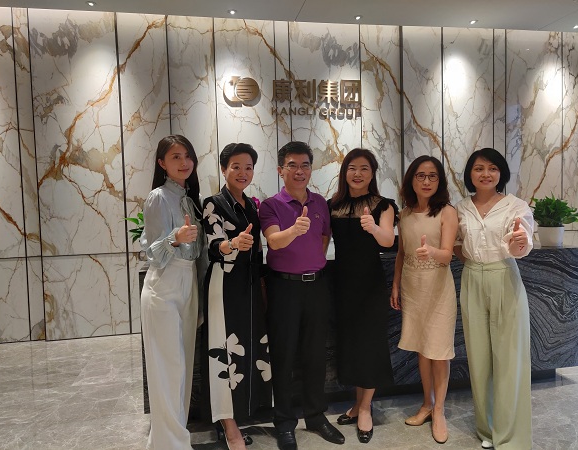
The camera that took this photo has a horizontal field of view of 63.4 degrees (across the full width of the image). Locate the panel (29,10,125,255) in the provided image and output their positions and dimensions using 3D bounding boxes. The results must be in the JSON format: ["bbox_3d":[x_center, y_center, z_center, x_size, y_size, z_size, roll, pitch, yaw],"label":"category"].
[{"bbox_3d":[-2.171,-0.934,4.844,0.832,2.505,0.040,-2,3,-11],"label":"panel"}]

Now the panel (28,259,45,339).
[{"bbox_3d":[-2.627,0.769,4.878,0.141,0.869,0.030,-2,3,-11],"label":"panel"}]

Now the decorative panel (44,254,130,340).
[{"bbox_3d":[-2.140,0.751,4.970,0.852,0.869,0.030,-2,3,-11],"label":"decorative panel"}]

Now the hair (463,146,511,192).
[{"bbox_3d":[1.064,-0.297,2.508,0.247,0.239,0.240,-1,3,20],"label":"hair"}]

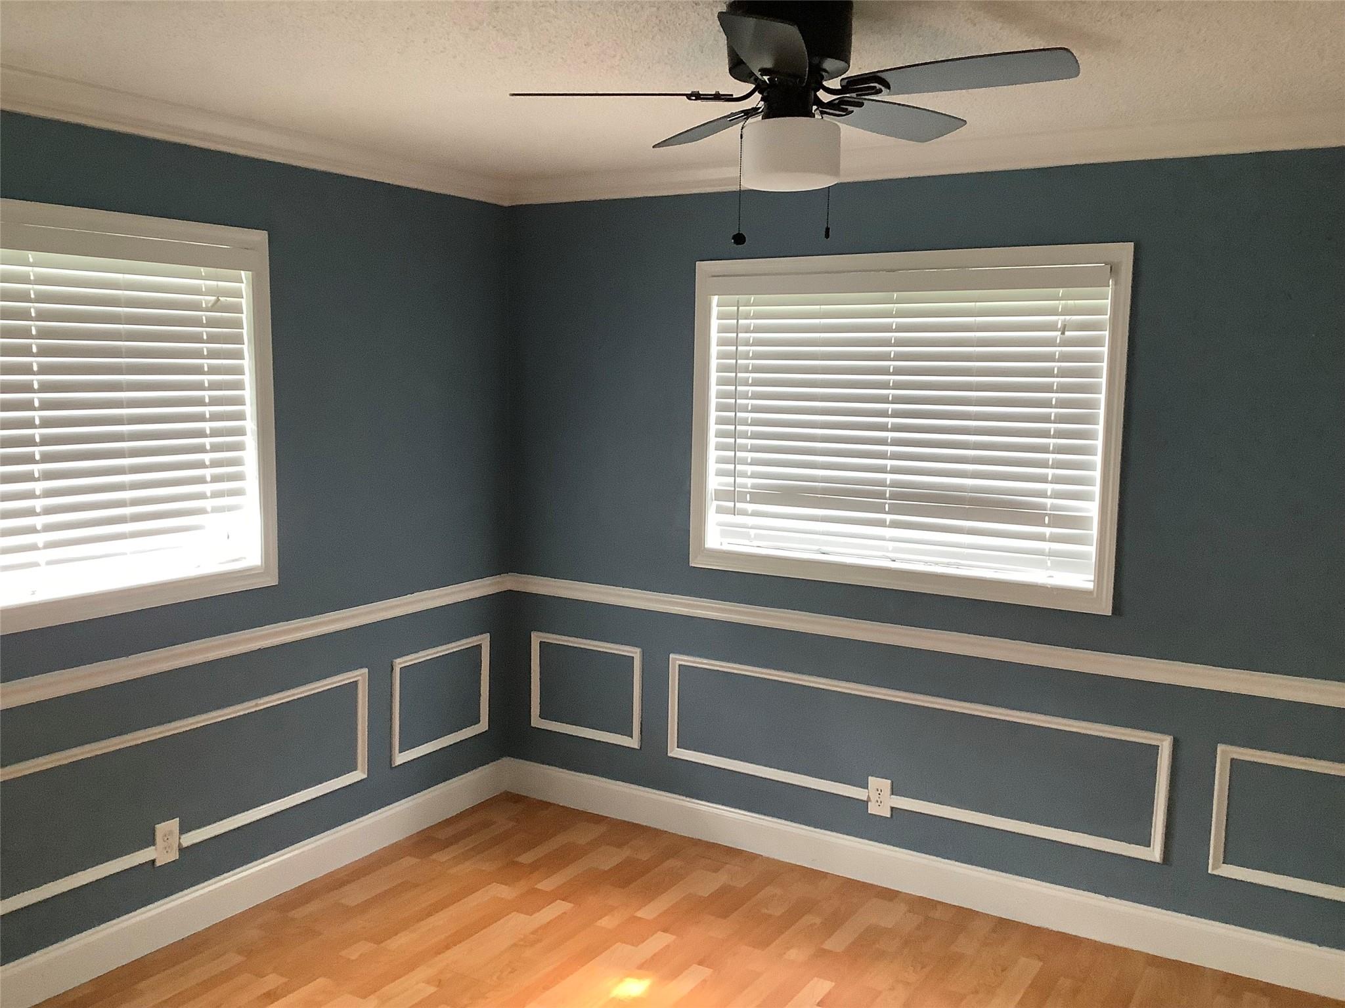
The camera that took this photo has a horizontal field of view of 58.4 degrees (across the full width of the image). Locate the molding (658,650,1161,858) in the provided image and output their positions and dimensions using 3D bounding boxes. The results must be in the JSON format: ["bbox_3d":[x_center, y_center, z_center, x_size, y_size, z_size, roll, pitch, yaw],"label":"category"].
[{"bbox_3d":[0.711,0.800,3.940,1.704,0.380,0.020,5,8,31],"label":"molding"}]

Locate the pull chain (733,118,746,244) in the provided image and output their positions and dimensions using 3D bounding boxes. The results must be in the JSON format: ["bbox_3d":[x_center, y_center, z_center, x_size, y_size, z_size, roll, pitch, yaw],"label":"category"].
[{"bbox_3d":[0.126,-0.606,2.273,0.027,0.228,0.027,1,7,3],"label":"pull chain"}]

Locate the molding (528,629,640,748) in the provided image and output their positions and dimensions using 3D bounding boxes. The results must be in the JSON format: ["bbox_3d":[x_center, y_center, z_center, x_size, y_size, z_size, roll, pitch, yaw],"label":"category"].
[{"bbox_3d":[-0.338,0.707,4.579,0.509,0.380,0.020,5,8,31],"label":"molding"}]

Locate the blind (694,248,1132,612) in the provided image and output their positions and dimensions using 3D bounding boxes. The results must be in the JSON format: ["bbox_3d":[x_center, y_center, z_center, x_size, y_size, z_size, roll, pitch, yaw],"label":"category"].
[{"bbox_3d":[0.683,-0.258,3.850,1.443,1.071,0.045,5,8,31],"label":"blind"}]

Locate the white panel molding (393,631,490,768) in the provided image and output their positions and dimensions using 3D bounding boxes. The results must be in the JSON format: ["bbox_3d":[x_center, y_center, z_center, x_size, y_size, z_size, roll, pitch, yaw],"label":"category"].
[{"bbox_3d":[-0.838,0.718,4.455,0.020,0.383,0.515,5,8,31],"label":"white panel molding"}]

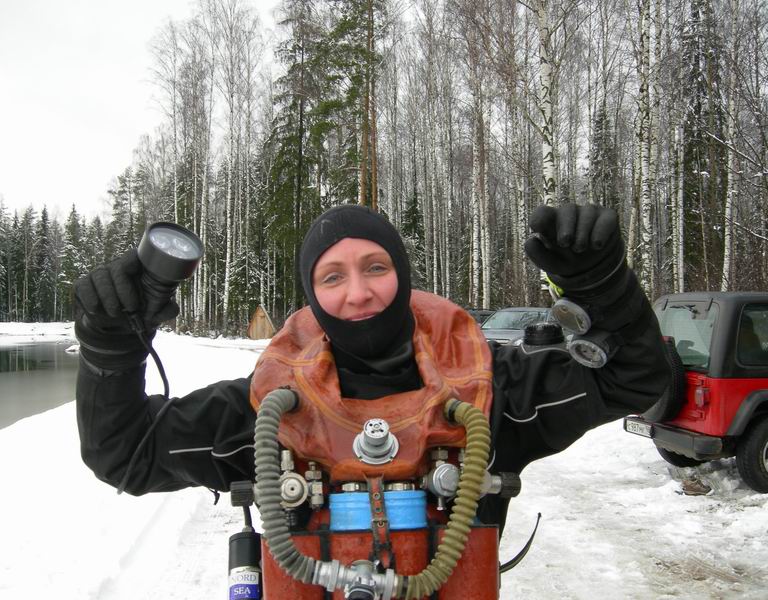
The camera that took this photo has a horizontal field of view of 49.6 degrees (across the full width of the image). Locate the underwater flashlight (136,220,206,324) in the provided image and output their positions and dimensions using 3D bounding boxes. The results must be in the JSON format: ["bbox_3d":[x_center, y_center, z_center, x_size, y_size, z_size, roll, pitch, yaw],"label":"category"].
[{"bbox_3d":[-0.306,-0.025,1.130,0.081,0.145,0.081,1,37,-44],"label":"underwater flashlight"}]

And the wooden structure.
[{"bbox_3d":[-7.362,1.322,50.000,1.600,2.150,1.500,0,-1,-14],"label":"wooden structure"}]

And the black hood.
[{"bbox_3d":[-0.040,-0.028,1.260,0.170,0.235,0.230,-9,-2,-5],"label":"black hood"}]

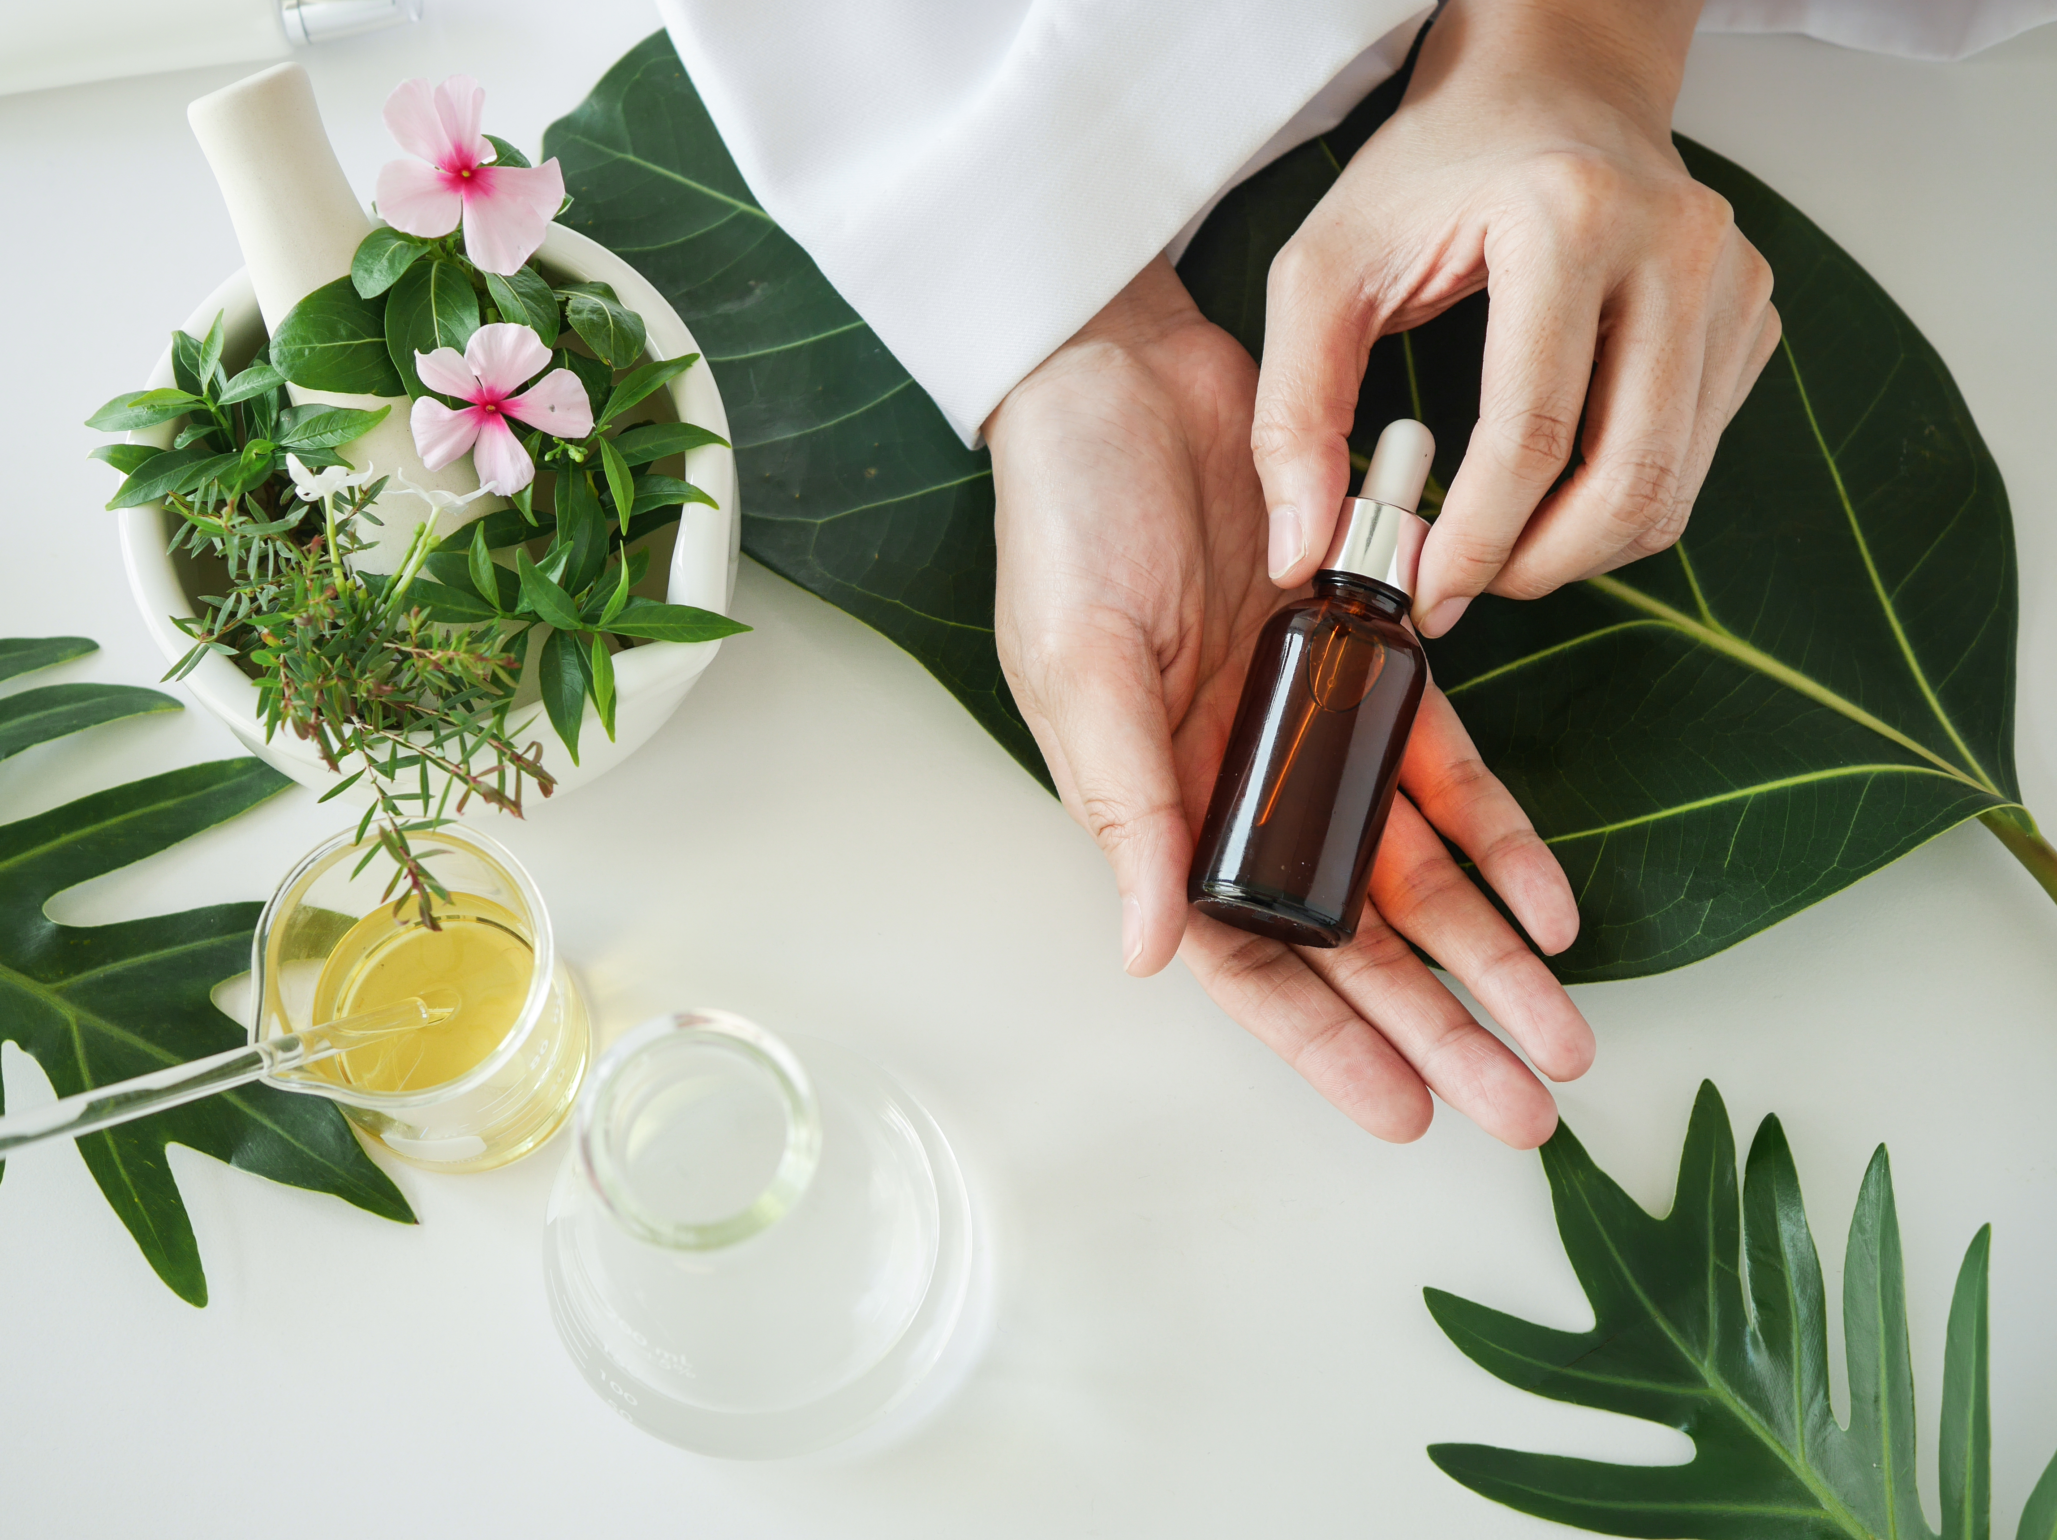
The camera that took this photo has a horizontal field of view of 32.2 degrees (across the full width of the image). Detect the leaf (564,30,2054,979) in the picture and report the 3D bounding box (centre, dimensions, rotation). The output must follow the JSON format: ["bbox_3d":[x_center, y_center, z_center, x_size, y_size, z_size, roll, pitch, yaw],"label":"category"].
[{"bbox_3d":[0.066,-0.070,0.737,0.360,0.020,0.190,26,76,7],"label":"leaf"}]

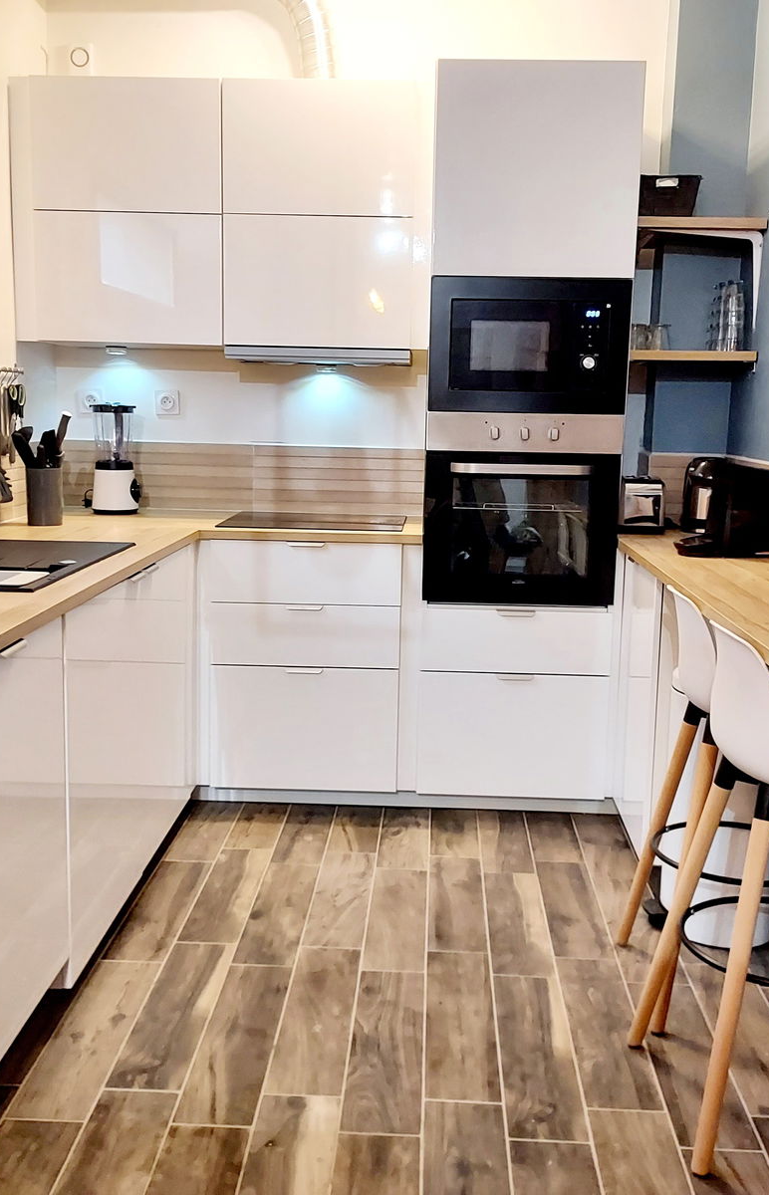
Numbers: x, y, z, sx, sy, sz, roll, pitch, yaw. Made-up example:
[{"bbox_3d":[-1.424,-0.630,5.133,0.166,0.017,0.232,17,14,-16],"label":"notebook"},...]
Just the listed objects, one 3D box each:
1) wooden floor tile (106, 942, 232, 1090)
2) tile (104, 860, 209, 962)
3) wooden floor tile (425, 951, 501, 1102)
[{"bbox_3d":[-0.445,0.890,2.384,0.142,0.010,0.603,2,9,2],"label":"wooden floor tile"},{"bbox_3d":[-0.577,0.810,2.881,0.148,0.010,0.606,2,9,2],"label":"tile"},{"bbox_3d":[0.164,0.912,2.370,0.149,0.018,0.587,2,9,3],"label":"wooden floor tile"}]

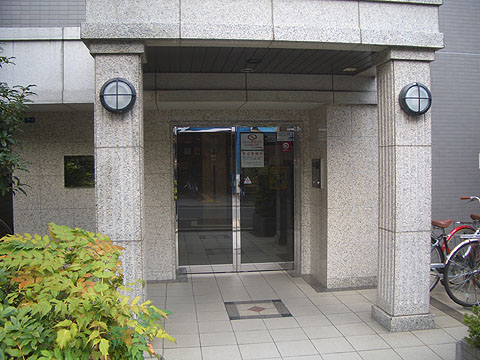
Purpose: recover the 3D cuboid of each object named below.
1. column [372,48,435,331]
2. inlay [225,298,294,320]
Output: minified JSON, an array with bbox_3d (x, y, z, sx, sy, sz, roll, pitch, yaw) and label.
[{"bbox_3d":[1.461,0.096,4.323,0.408,2.419,0.408,-1,2,-7],"label":"column"},{"bbox_3d":[0.173,1.302,4.856,0.602,0.020,0.602,-1,2,-7],"label":"inlay"}]

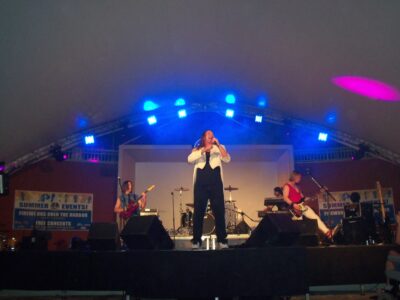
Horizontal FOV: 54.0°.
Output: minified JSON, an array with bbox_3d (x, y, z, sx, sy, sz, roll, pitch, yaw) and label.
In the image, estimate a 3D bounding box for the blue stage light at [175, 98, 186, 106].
[{"bbox_3d":[-0.478,-1.151,9.623,0.270,0.210,0.200,0,12,0],"label":"blue stage light"}]

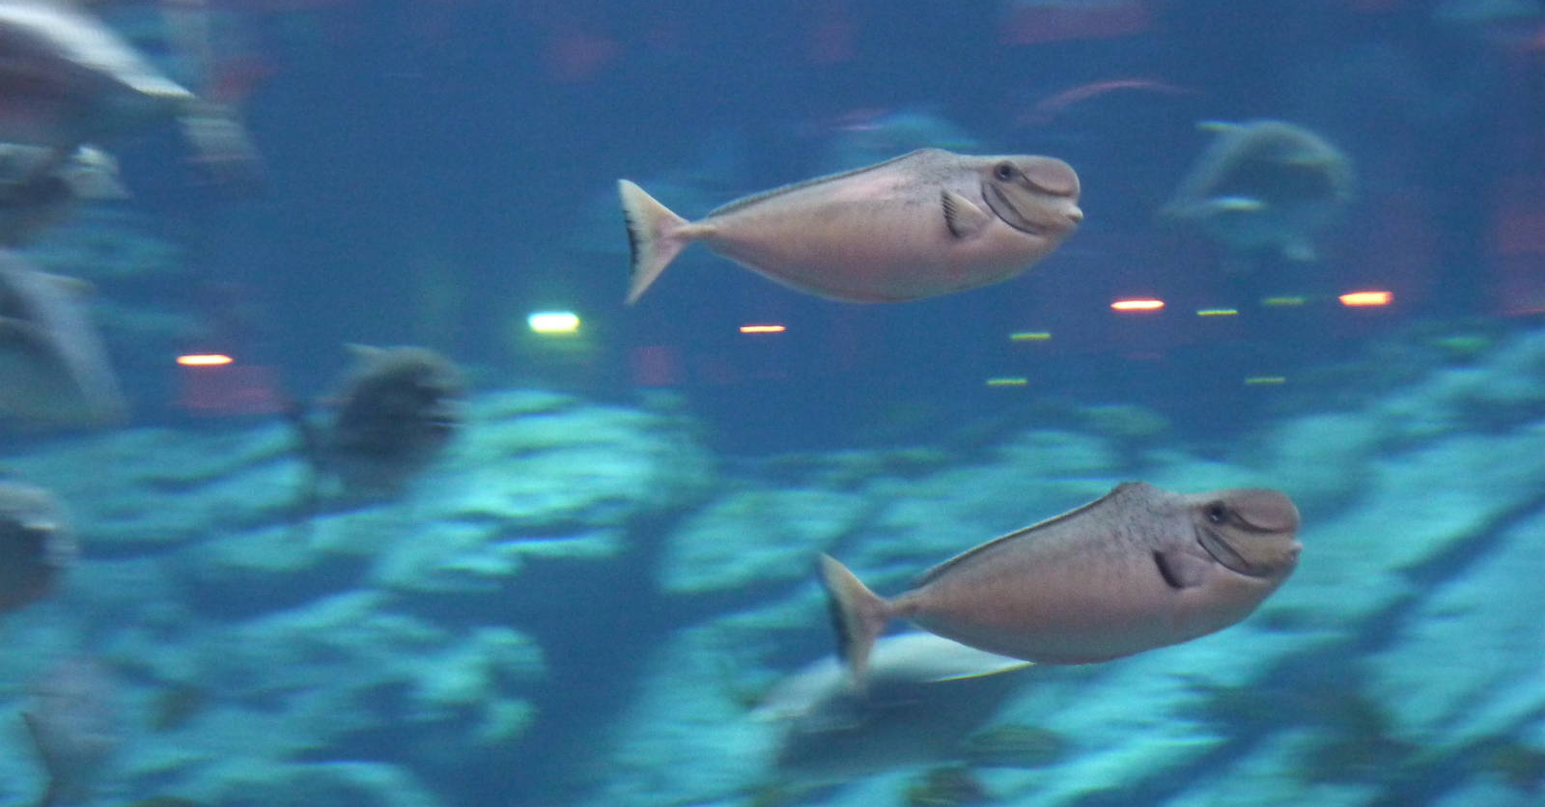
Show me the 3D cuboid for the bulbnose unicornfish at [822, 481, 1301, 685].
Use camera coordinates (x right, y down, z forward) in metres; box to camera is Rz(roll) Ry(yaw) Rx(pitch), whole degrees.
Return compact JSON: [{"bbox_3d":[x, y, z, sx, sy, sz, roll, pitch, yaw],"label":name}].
[{"bbox_3d":[0.271,0.169,5.750,0.456,0.155,0.090,-11,3,-15],"label":"bulbnose unicornfish"}]

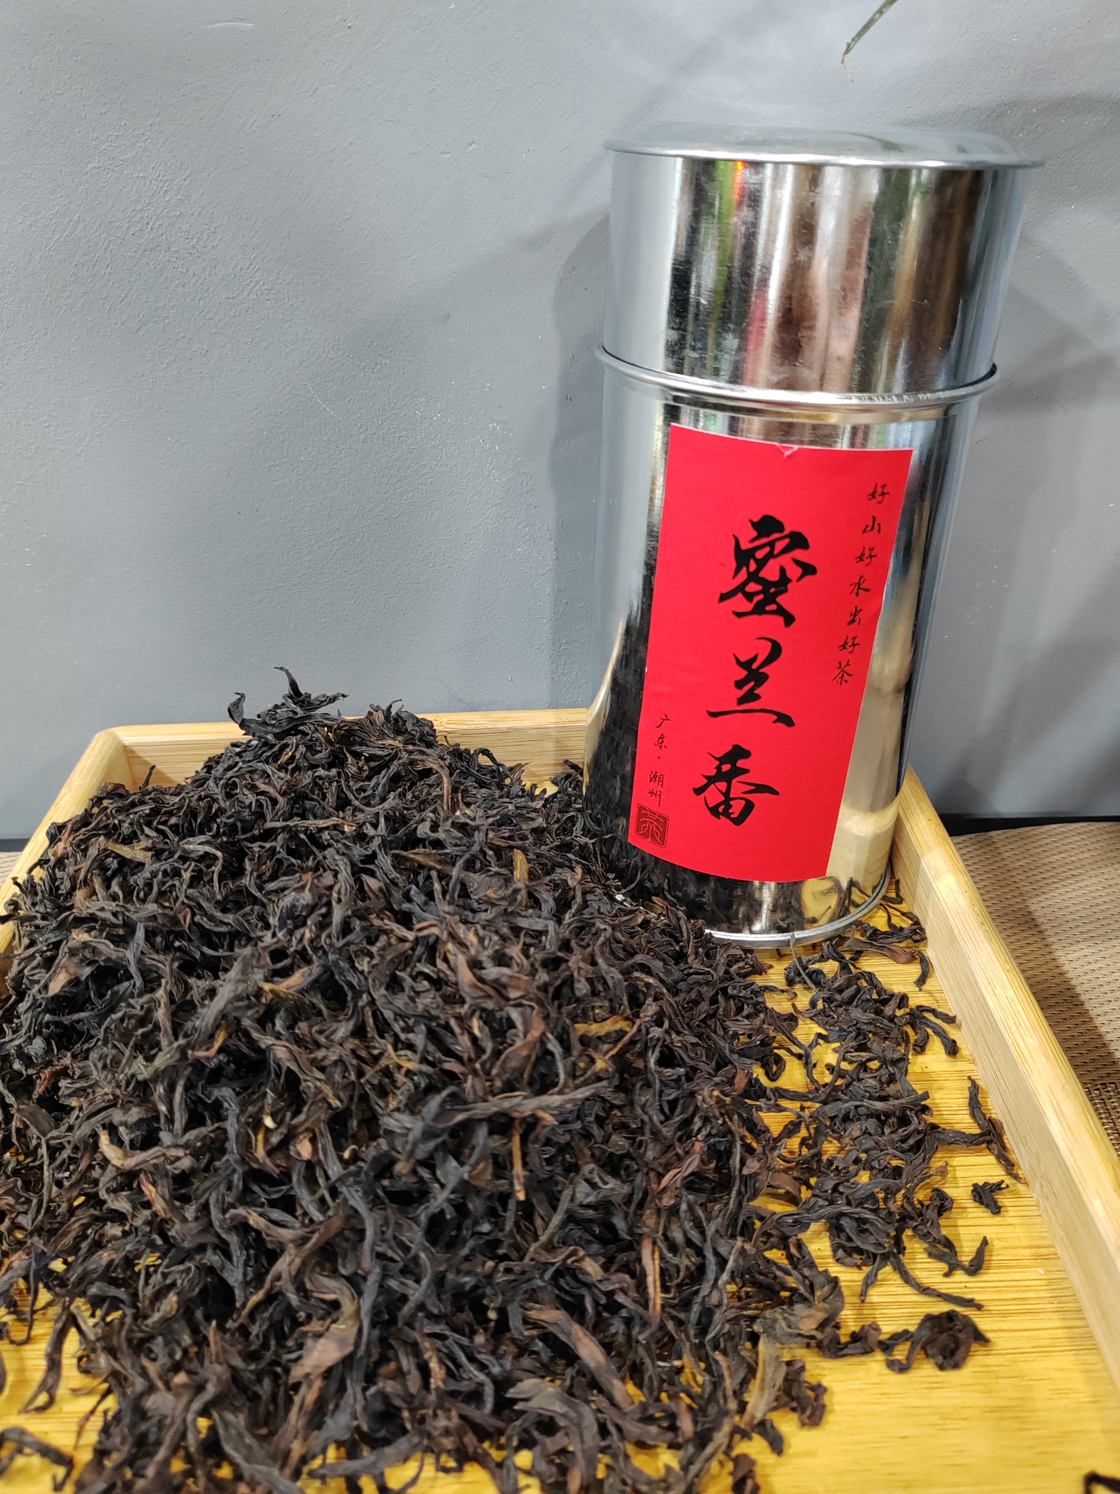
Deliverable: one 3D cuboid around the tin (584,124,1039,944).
[{"bbox_3d":[0.058,-0.057,0.326,0.103,0.207,0.103,7,32,8],"label":"tin"}]

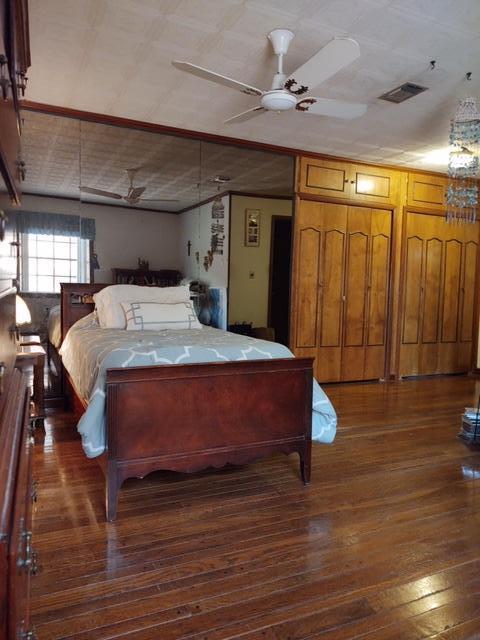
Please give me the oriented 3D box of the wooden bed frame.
[{"bbox_3d":[-0.542,0.296,3.350,1.070,1.040,2.080,-1,5,-26],"label":"wooden bed frame"}]

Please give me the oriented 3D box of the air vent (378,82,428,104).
[{"bbox_3d":[1.143,-1.583,3.507,0.206,0.030,0.317,-1,5,-26],"label":"air vent"}]

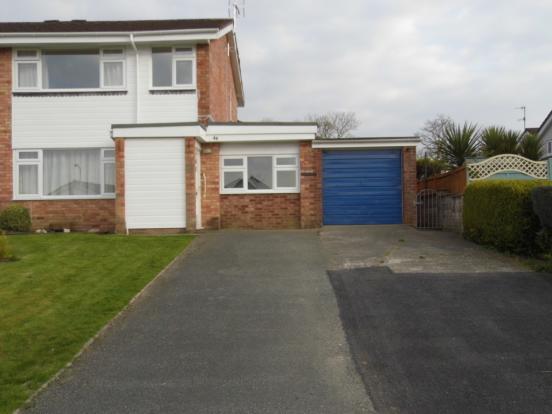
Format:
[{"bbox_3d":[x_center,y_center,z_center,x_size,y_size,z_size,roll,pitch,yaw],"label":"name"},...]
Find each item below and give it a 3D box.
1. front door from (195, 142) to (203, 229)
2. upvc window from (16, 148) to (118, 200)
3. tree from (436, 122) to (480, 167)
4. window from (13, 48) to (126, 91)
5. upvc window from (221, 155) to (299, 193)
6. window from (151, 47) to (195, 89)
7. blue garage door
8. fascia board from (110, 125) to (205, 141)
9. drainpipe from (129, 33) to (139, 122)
[{"bbox_3d":[-1.955,-0.480,13.200,0.090,2.070,0.880,-1,1,0],"label":"front door"},{"bbox_3d":[-5.345,-0.854,13.620,2.940,1.310,0.100,-1,1,0],"label":"upvc window"},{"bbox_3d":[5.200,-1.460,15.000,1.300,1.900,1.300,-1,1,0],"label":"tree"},{"bbox_3d":[-5.337,-3.541,13.620,2.970,1.120,0.100,-1,1,0],"label":"window"},{"bbox_3d":[-0.422,-0.859,13.620,2.060,1.010,0.100,-1,1,0],"label":"upvc window"},{"bbox_3d":[-2.661,-3.585,13.620,1.150,1.110,0.100,-1,1,0],"label":"window"},{"bbox_3d":[2.276,-0.511,13.800,2.090,1.980,0.100,-1,1,0],"label":"blue garage door"},{"bbox_3d":[-2.820,-1.810,12.850,2.070,0.330,1.050,-1,1,0],"label":"fascia board"},{"bbox_3d":[-3.600,-3.220,13.370,0.110,2.250,0.480,-1,1,0],"label":"drainpipe"}]

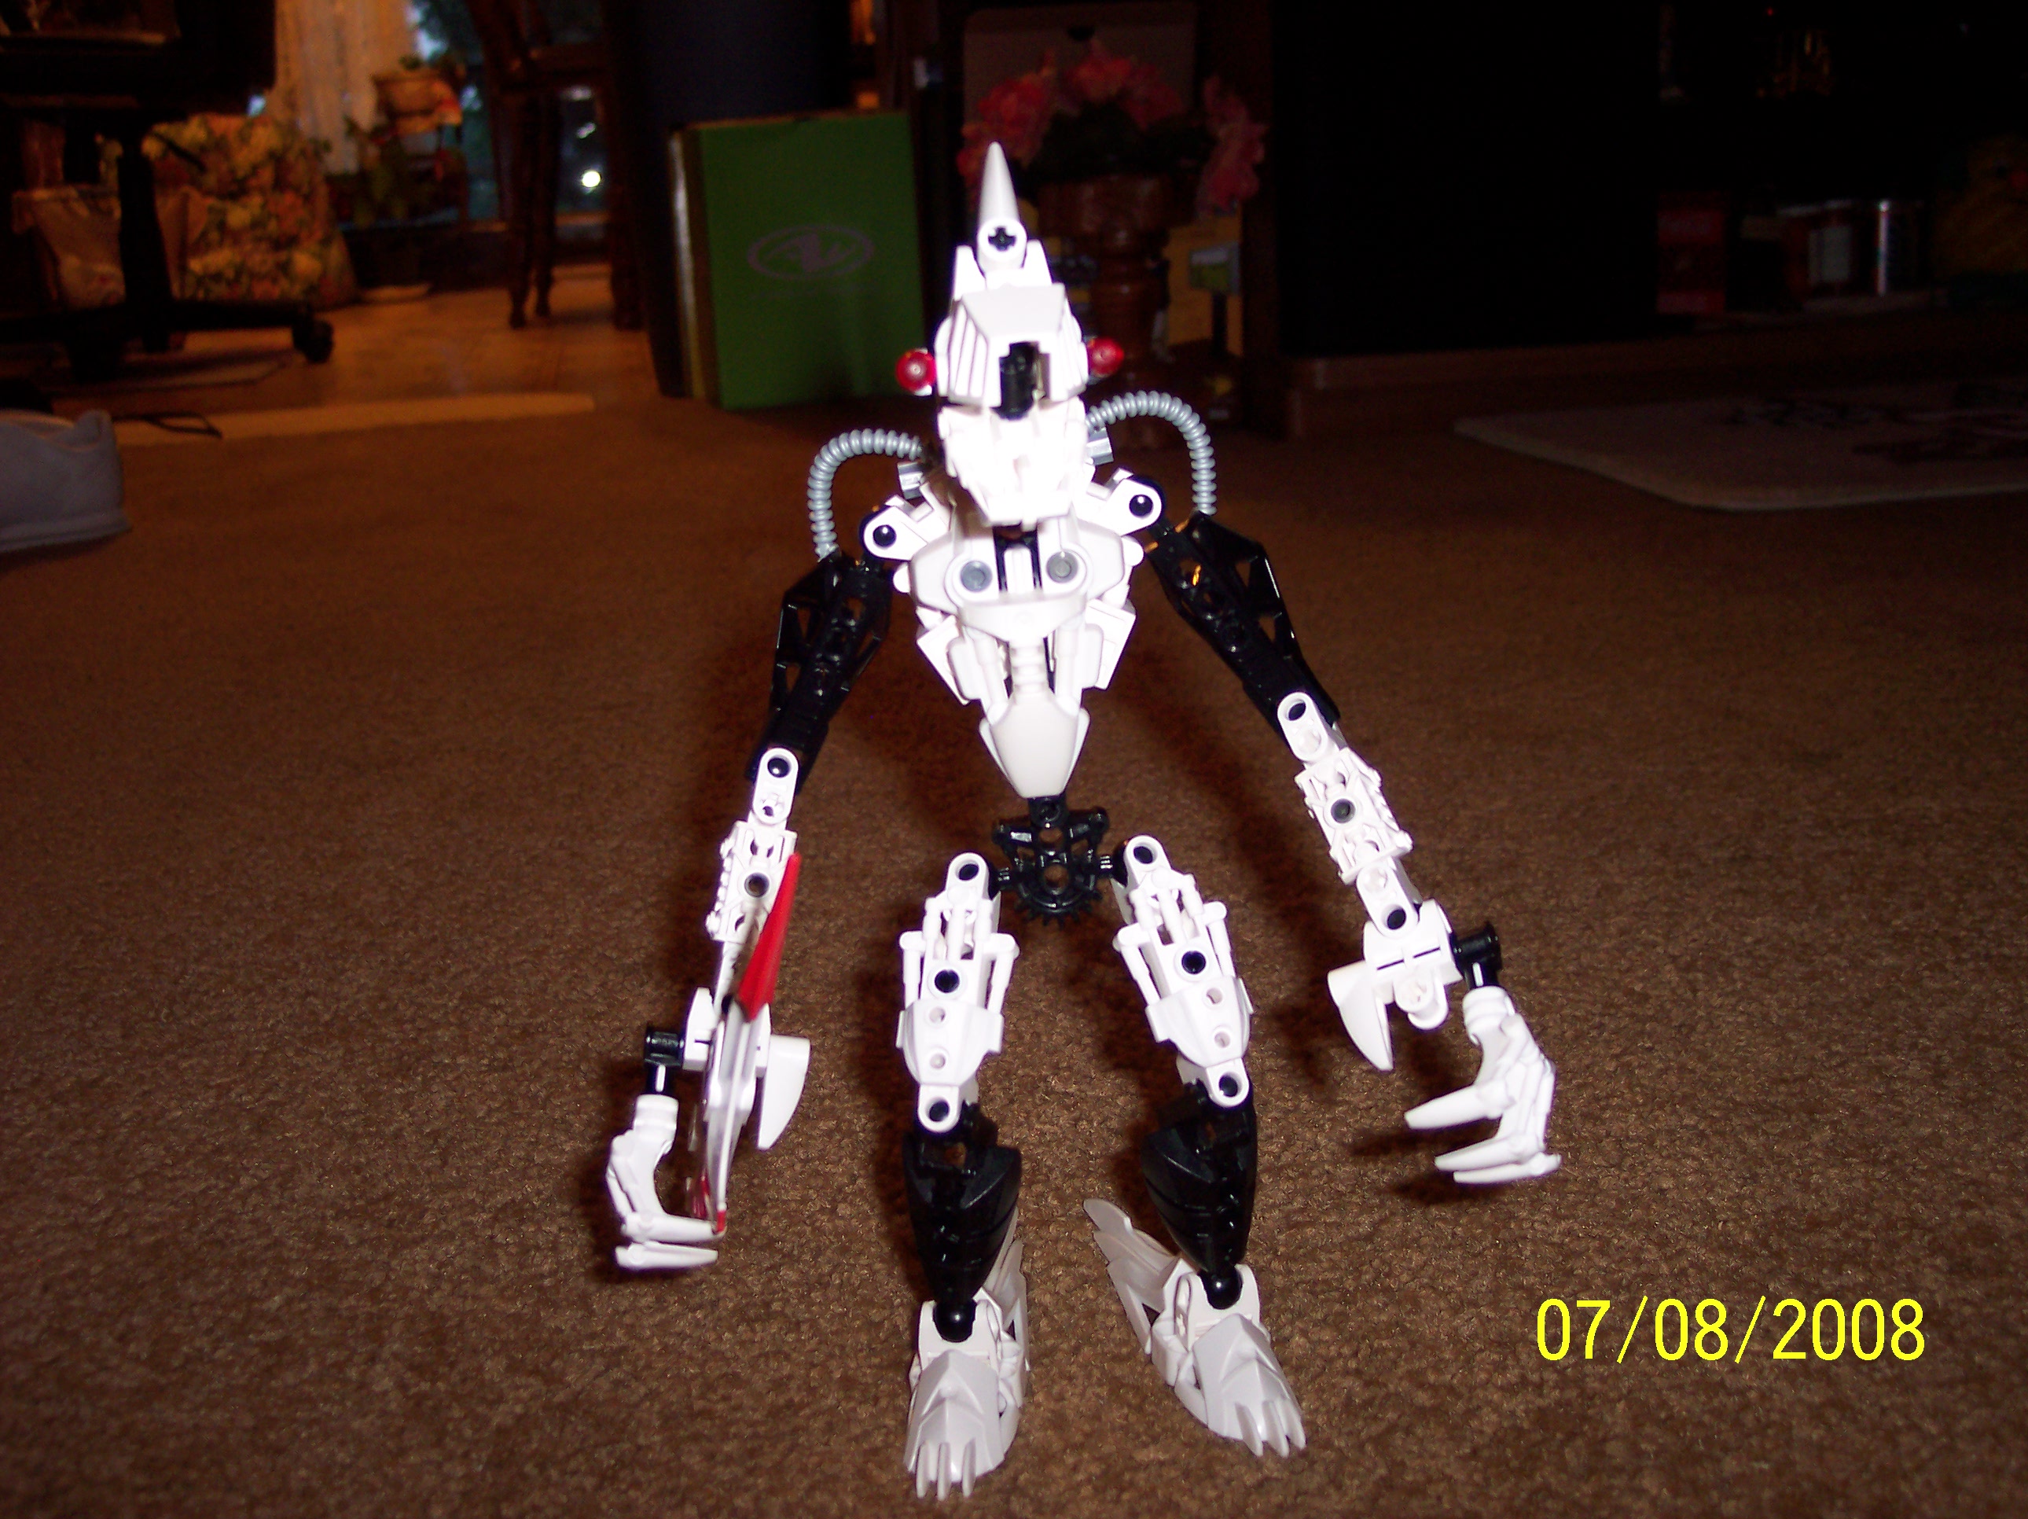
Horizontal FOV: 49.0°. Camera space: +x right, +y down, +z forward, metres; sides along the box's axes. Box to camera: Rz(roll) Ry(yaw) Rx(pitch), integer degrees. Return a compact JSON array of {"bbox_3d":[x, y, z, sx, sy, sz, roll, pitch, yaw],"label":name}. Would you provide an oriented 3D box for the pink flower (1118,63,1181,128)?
[{"bbox_3d":[0.110,-0.536,1.794,0.053,0.055,0.050,-3,15,0],"label":"pink flower"}]

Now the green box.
[{"bbox_3d":[-0.231,-0.533,2.385,0.223,0.280,0.145,-8,16,-18],"label":"green box"}]

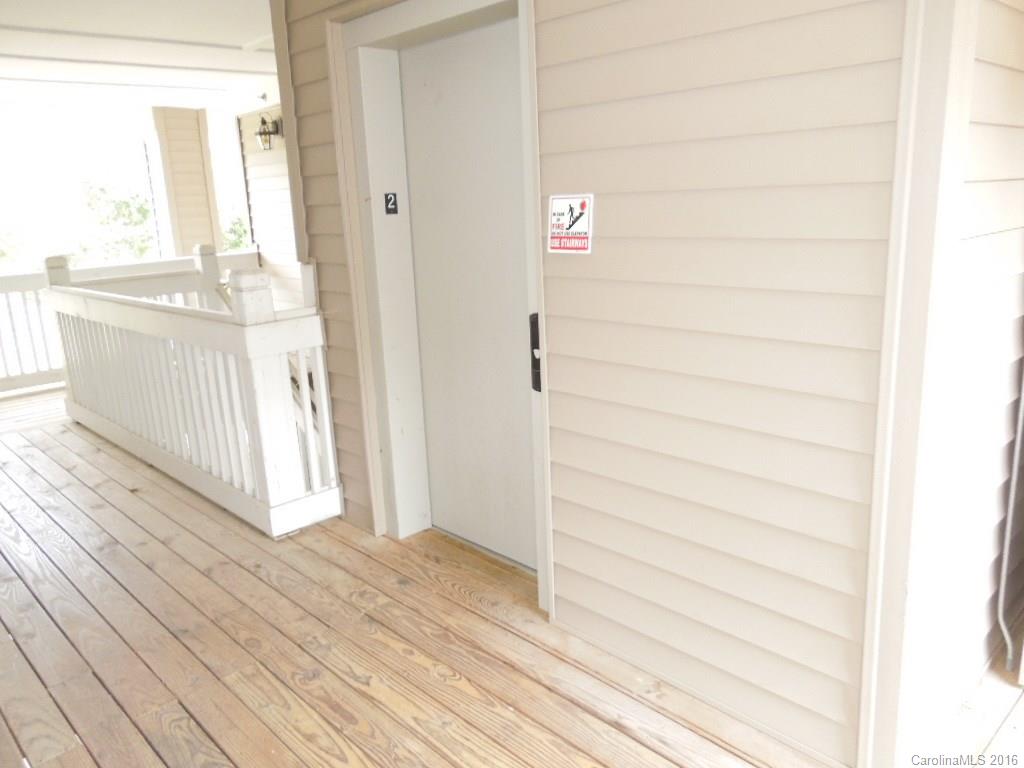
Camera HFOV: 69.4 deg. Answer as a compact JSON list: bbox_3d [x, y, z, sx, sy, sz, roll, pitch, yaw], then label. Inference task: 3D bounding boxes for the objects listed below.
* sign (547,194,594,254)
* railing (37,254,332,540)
[{"bbox_3d":[0.181,-0.496,2.303,0.006,0.176,0.174,-9,14,-44],"label":"sign"},{"bbox_3d":[-2.236,-0.149,4.726,0.375,1.278,3.378,-16,19,-43],"label":"railing"}]

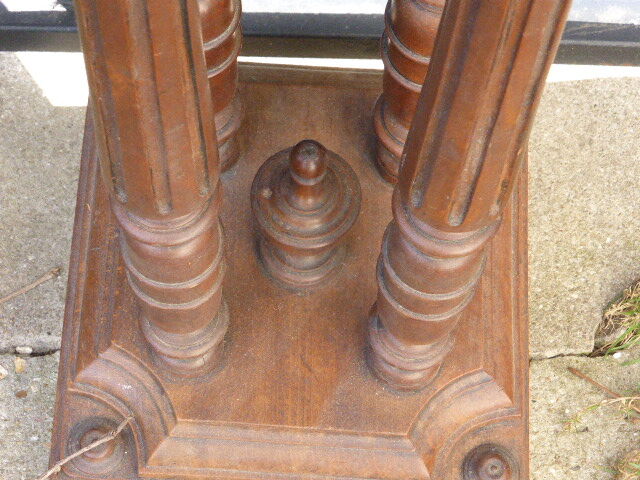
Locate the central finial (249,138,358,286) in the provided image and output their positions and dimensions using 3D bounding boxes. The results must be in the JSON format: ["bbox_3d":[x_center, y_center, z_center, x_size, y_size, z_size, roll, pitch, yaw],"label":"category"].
[{"bbox_3d":[-0.010,-0.026,1.193,0.077,0.169,0.077,0,67,-2],"label":"central finial"}]

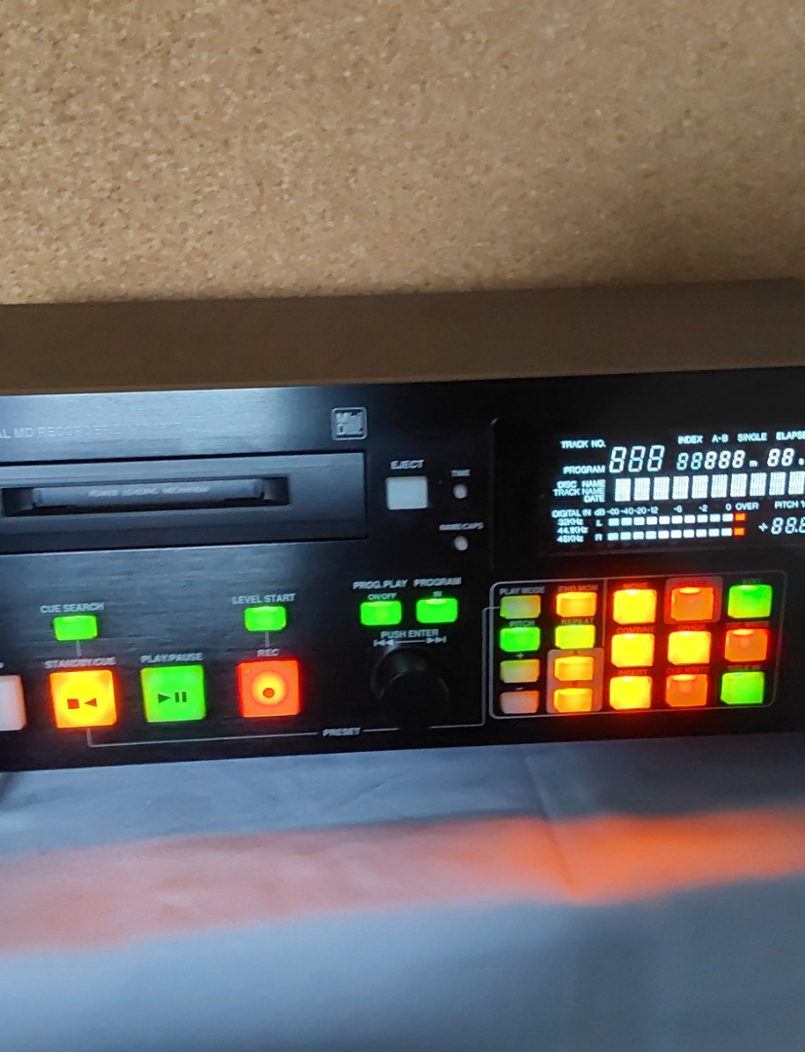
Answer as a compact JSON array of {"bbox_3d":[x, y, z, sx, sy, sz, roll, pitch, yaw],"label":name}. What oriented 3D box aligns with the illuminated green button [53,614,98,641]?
[{"bbox_3d":[-0.109,0.034,0.377,0.014,0.007,0.004,-2,19,-3],"label":"illuminated green button"}]

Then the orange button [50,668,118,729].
[{"bbox_3d":[-0.107,0.058,0.381,0.019,0.018,0.004,-2,18,-3],"label":"orange button"}]

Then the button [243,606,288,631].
[{"bbox_3d":[-0.046,0.031,0.380,0.014,0.007,0.004,-2,19,-3],"label":"button"}]

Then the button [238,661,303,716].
[{"bbox_3d":[-0.046,0.056,0.388,0.021,0.019,0.005,-2,19,-3],"label":"button"}]

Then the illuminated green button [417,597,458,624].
[{"bbox_3d":[0.012,0.028,0.379,0.014,0.007,0.003,-2,18,-3],"label":"illuminated green button"}]

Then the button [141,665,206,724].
[{"bbox_3d":[-0.077,0.057,0.382,0.019,0.019,0.004,-2,18,-3],"label":"button"}]

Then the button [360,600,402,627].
[{"bbox_3d":[-0.007,0.030,0.382,0.014,0.007,0.004,-2,19,-3],"label":"button"}]

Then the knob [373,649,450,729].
[{"bbox_3d":[0.003,0.056,0.385,0.026,0.026,0.017,-2,19,-3],"label":"knob"}]

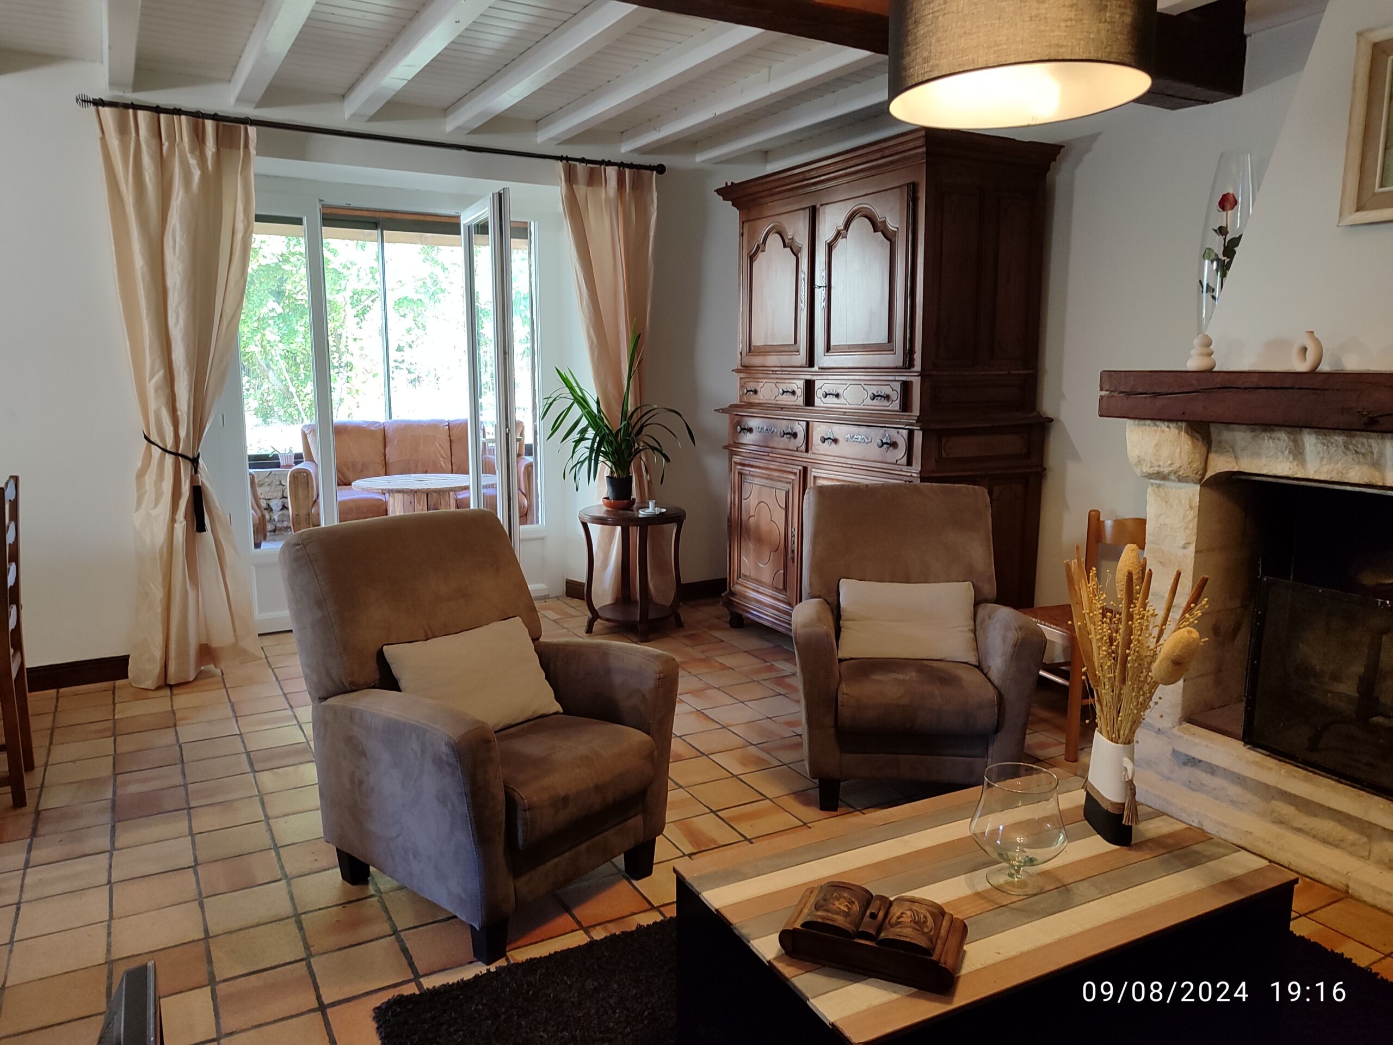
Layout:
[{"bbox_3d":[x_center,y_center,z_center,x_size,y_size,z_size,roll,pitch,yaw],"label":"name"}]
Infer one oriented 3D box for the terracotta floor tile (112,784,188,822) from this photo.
[{"bbox_3d":[-1.752,0.911,3.234,0.200,0.018,0.200,-5,11,-29],"label":"terracotta floor tile"}]

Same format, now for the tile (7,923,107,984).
[{"bbox_3d":[-1.565,1.066,2.479,0.200,0.015,0.200,-5,11,-29],"label":"tile"}]

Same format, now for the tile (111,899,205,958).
[{"bbox_3d":[-1.349,1.029,2.527,0.200,0.018,0.200,-5,11,-29],"label":"tile"}]

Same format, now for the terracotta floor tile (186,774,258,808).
[{"bbox_3d":[-1.553,0.886,3.303,0.198,0.015,0.198,-5,10,-29],"label":"terracotta floor tile"}]

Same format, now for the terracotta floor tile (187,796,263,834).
[{"bbox_3d":[-1.455,0.915,3.127,0.198,0.015,0.198,-5,10,-29],"label":"terracotta floor tile"}]

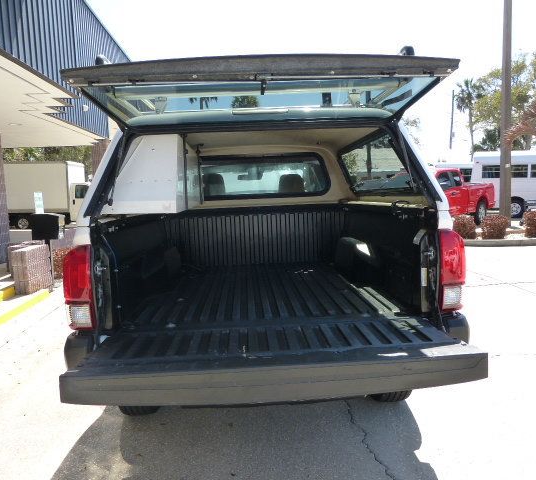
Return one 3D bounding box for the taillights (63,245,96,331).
[{"bbox_3d":[-0.793,0.186,2.018,0.150,0.375,0.170,-2,6,-2],"label":"taillights"}]

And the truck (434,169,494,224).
[{"bbox_3d":[5.476,-1.350,15.498,5.850,1.920,2.080,-7,8,-41],"label":"truck"}]

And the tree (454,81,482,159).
[{"bbox_3d":[19.238,-9.614,44.606,2.800,11.589,2.800,1,6,22],"label":"tree"}]

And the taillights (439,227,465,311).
[{"bbox_3d":[0.794,0.128,2.091,0.150,0.375,0.170,-2,6,-2],"label":"taillights"}]

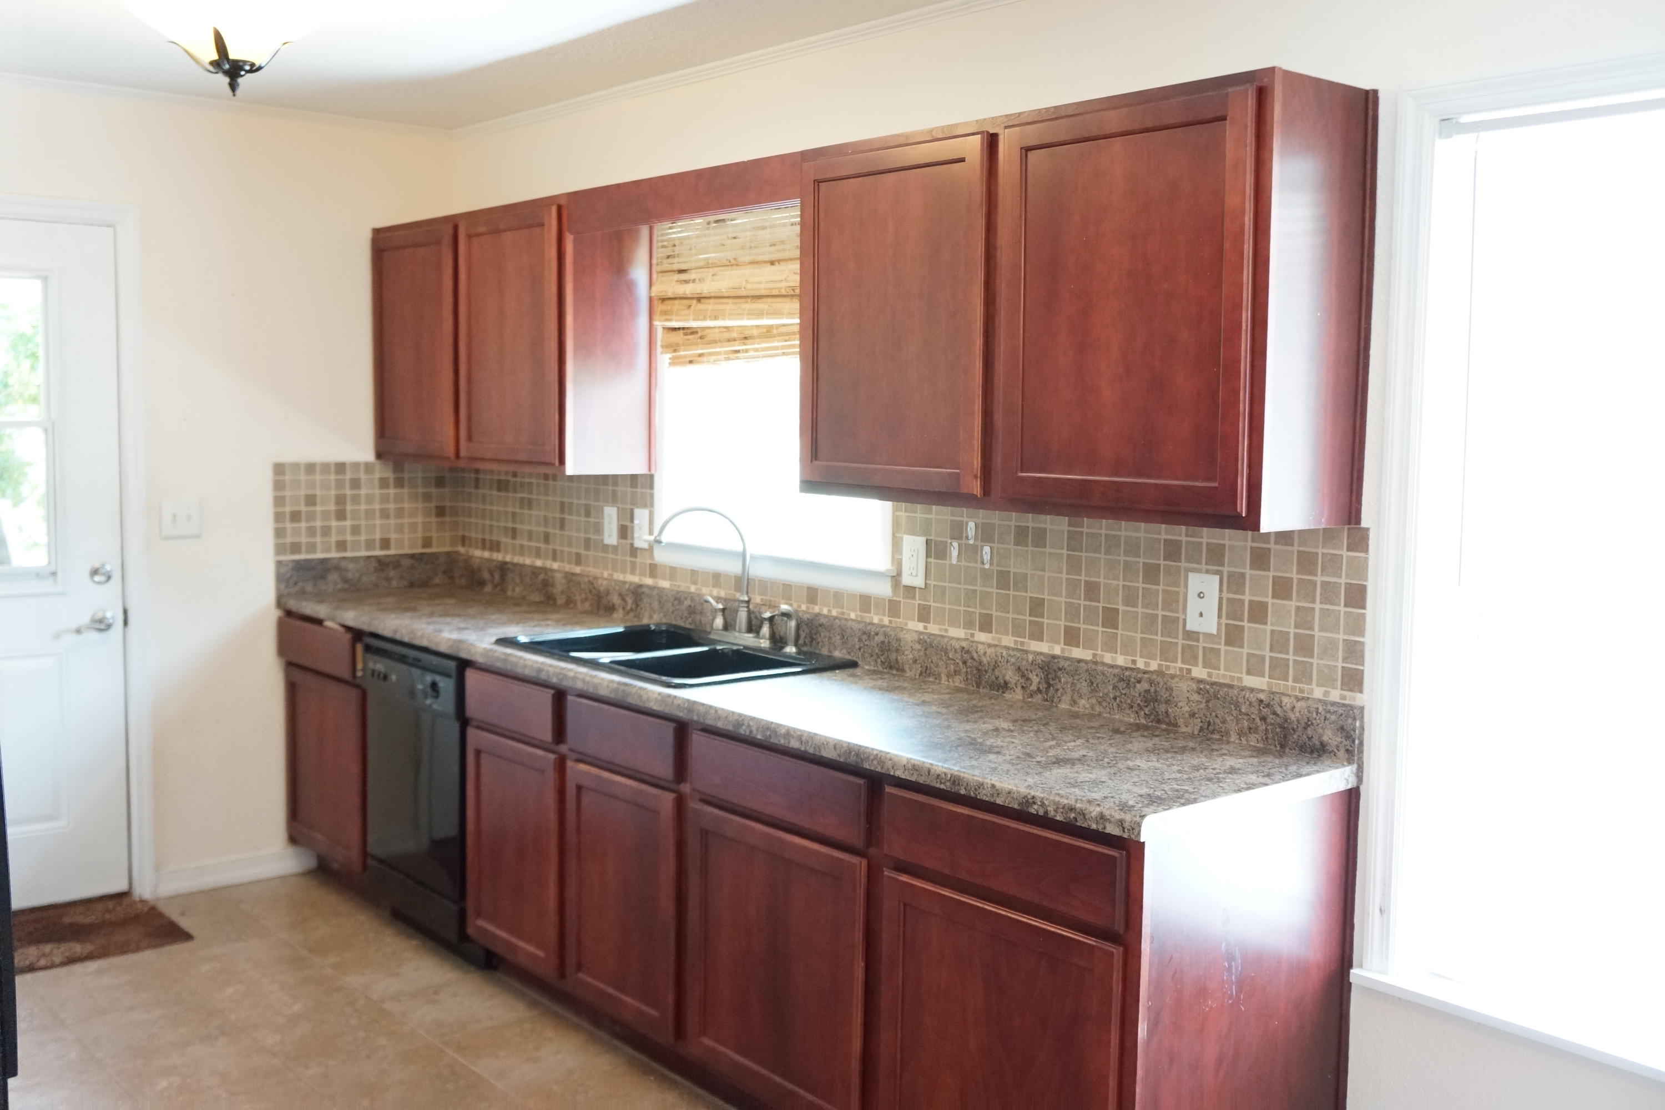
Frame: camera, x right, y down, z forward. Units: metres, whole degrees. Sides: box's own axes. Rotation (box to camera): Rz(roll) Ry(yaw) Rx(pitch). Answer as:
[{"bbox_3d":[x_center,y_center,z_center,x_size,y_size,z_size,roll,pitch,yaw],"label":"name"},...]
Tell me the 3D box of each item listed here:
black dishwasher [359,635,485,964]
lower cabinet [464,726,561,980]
[{"bbox_3d":[-0.947,0.670,4.462,0.610,0.860,0.605,-4,7,-41],"label":"black dishwasher"},{"bbox_3d":[-0.584,0.730,4.045,0.597,0.560,0.483,-4,7,-41],"label":"lower cabinet"}]

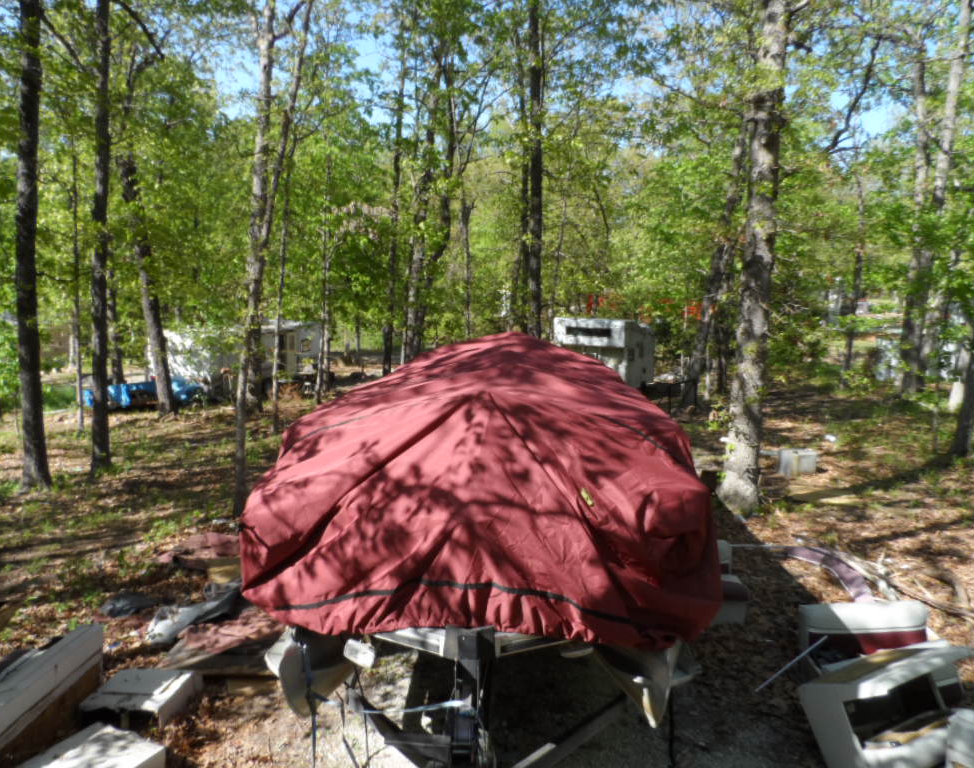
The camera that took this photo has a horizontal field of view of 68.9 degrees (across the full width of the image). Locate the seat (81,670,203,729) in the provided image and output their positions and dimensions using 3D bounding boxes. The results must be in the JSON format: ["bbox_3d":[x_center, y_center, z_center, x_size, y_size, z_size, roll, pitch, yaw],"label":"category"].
[{"bbox_3d":[-2.490,2.267,5.140,0.560,0.160,0.580,0,4,0],"label":"seat"}]

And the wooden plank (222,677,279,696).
[{"bbox_3d":[-1.770,2.270,5.380,0.420,0.100,0.140,0,4,0],"label":"wooden plank"}]

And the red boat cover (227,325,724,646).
[{"bbox_3d":[0.150,0.314,6.400,2.500,1.500,6.000,0,4,4],"label":"red boat cover"}]

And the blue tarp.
[{"bbox_3d":[-12.400,0.302,25.500,3.900,1.100,1.800,0,4,0],"label":"blue tarp"}]

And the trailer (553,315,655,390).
[{"bbox_3d":[4.000,-1.026,23.700,2.250,2.300,3.200,2,4,27],"label":"trailer"}]

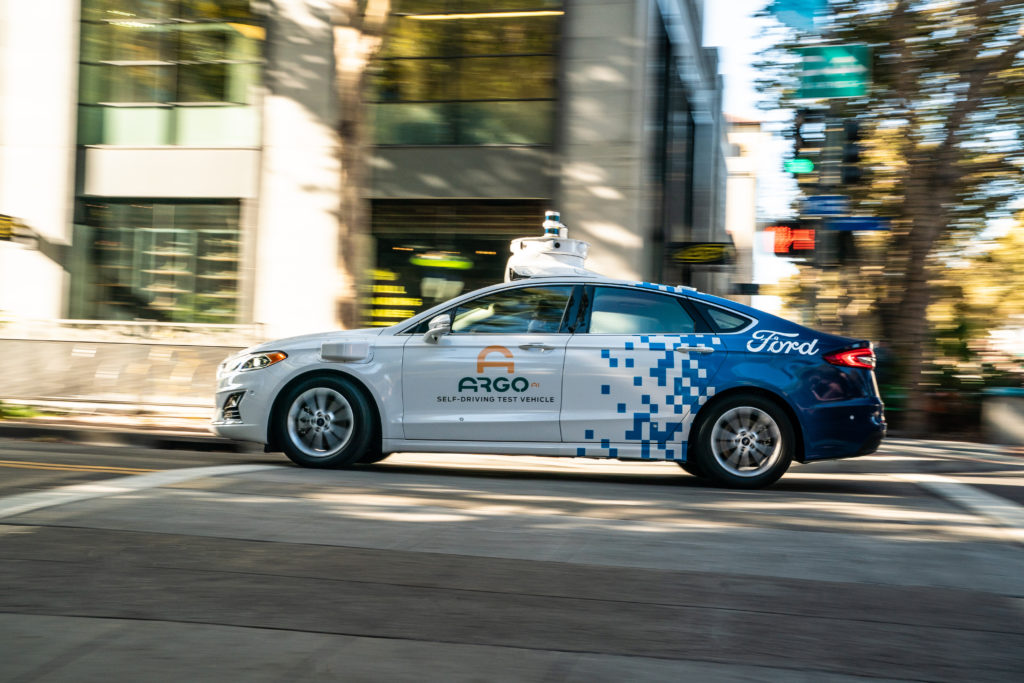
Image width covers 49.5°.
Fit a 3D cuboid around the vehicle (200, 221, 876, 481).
[{"bbox_3d":[0.265,0.020,8.378,4.870,1.930,1.950,2,-4,2],"label":"vehicle"}]

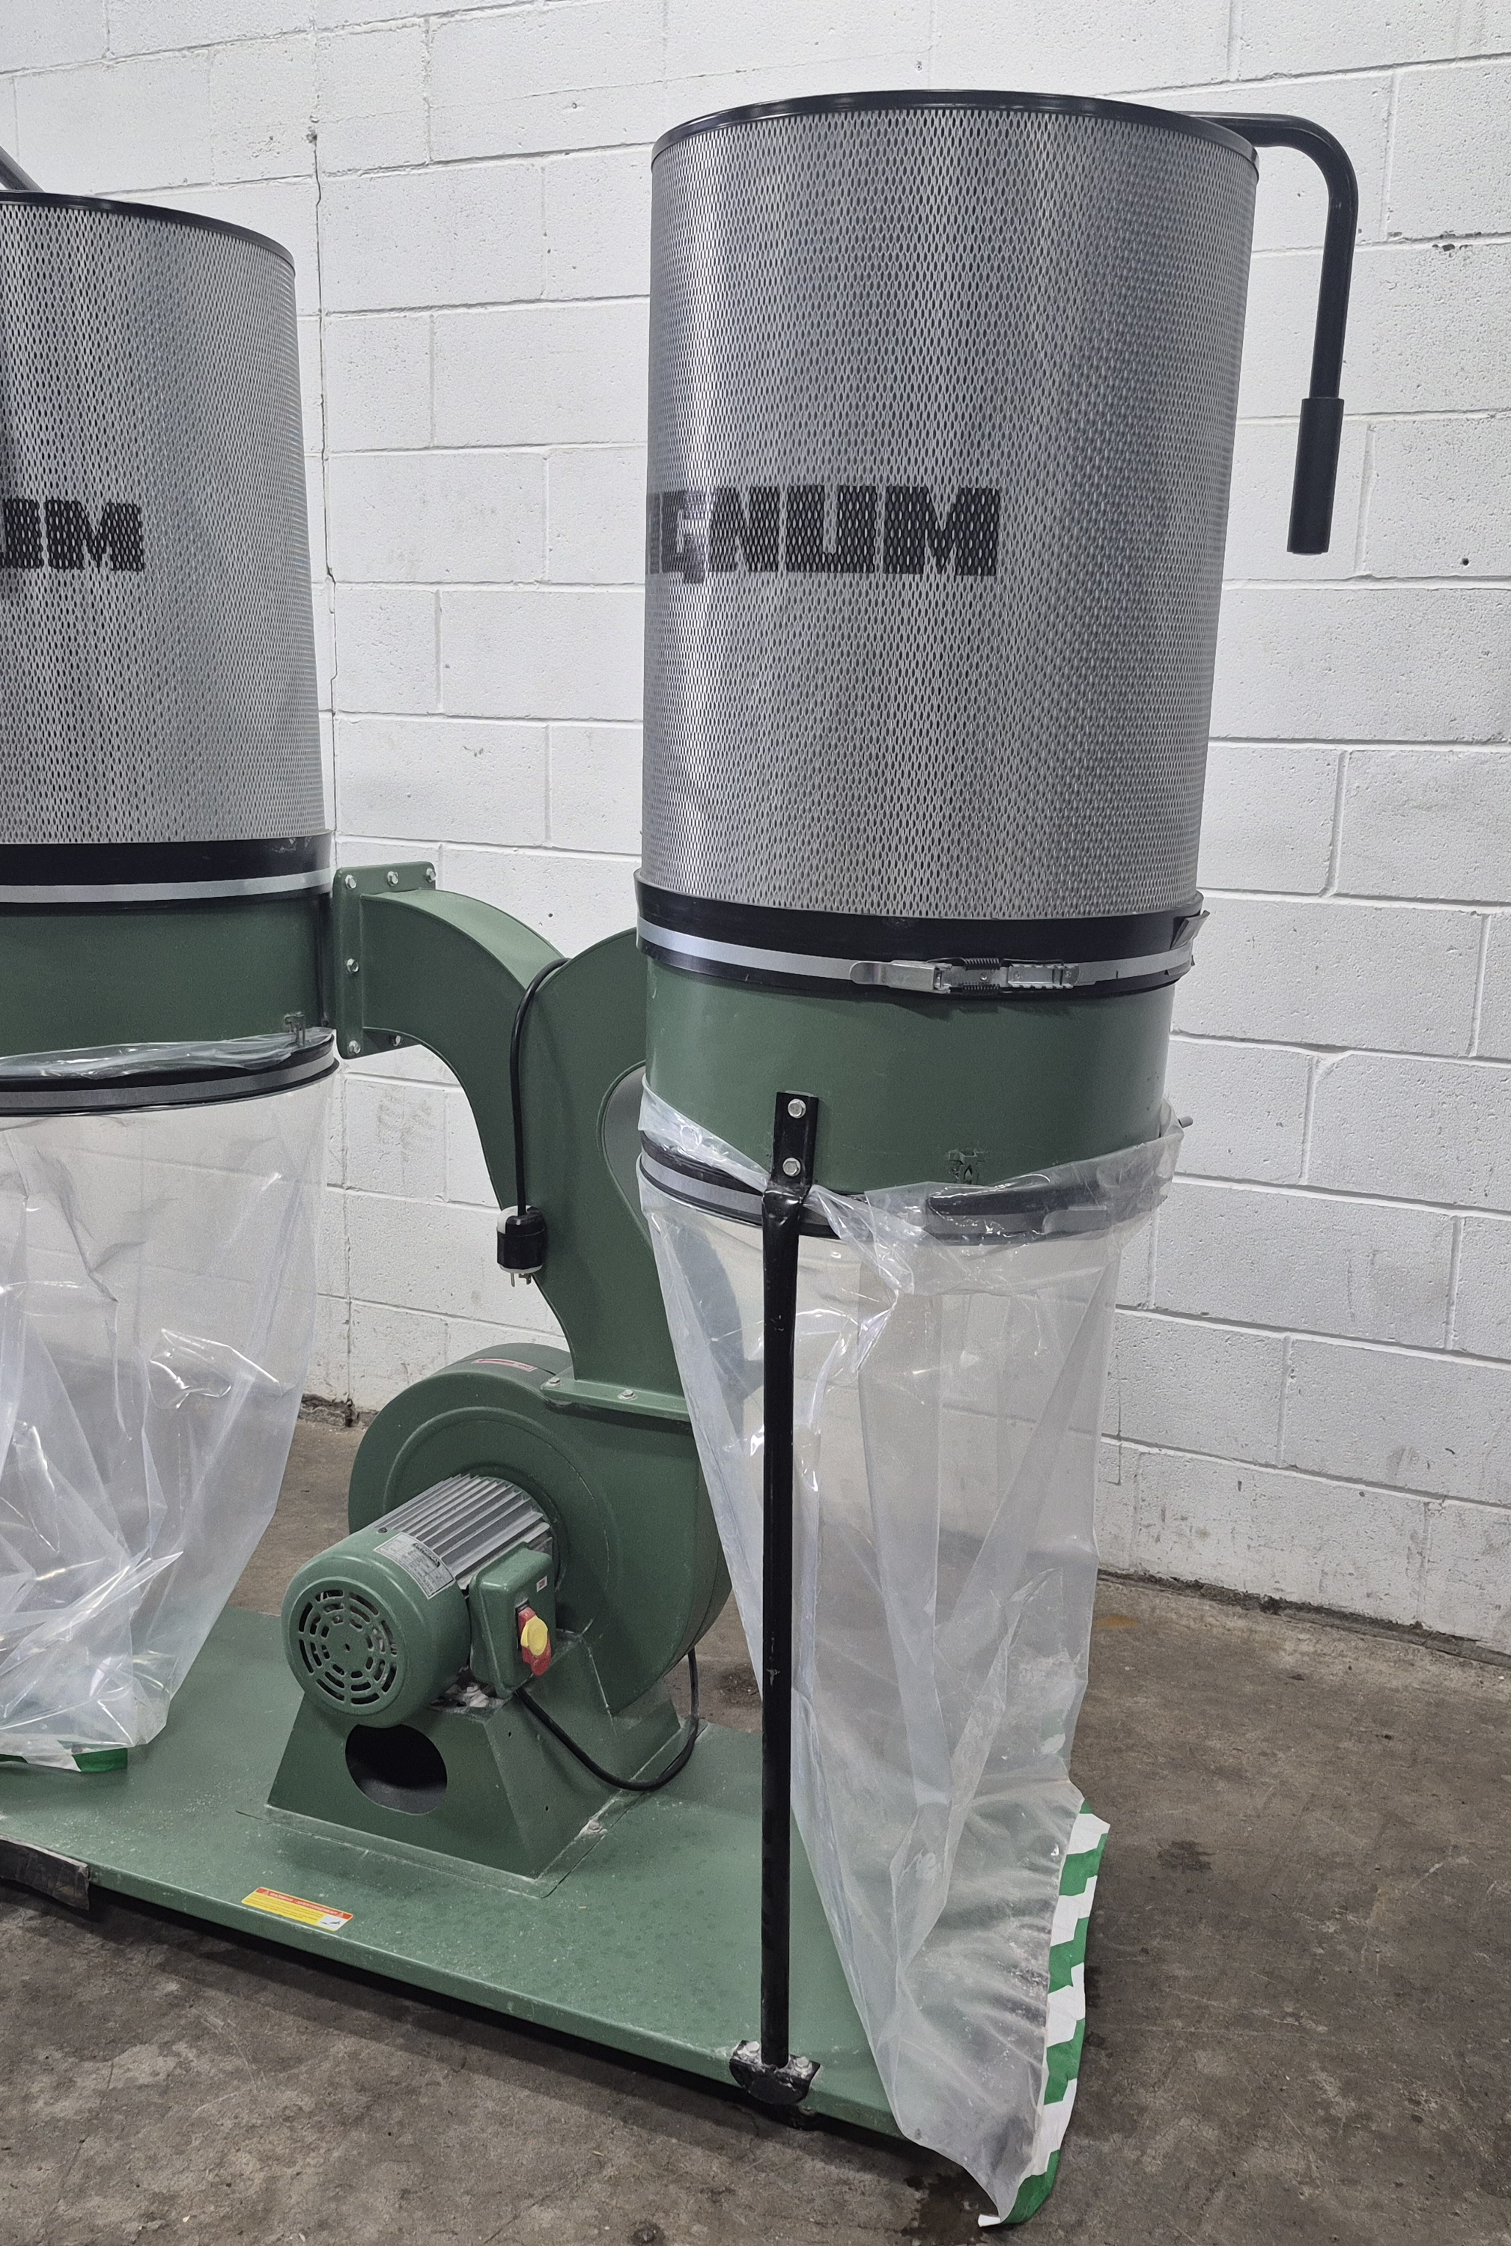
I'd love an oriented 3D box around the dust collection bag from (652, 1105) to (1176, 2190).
[{"bbox_3d":[0.112,0.407,1.883,0.500,0.870,0.550,7,12,24],"label":"dust collection bag"}]

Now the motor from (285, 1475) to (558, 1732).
[{"bbox_3d":[-0.338,0.494,2.080,0.210,0.185,0.275,7,12,24],"label":"motor"}]

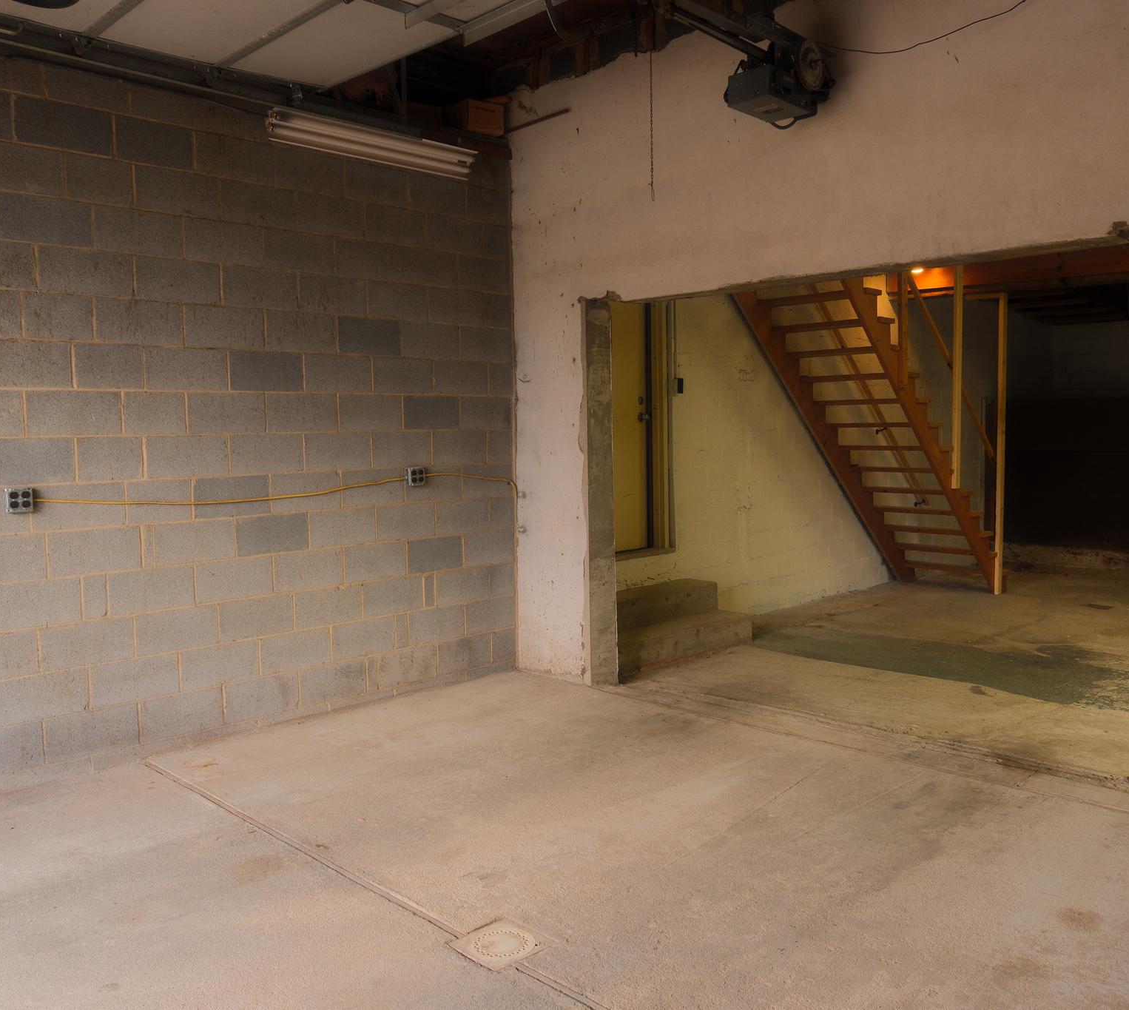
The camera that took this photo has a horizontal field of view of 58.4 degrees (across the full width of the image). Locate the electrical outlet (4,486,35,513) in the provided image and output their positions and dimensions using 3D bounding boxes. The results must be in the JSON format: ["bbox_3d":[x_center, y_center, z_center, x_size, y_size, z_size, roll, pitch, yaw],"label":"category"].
[{"bbox_3d":[-2.280,-0.020,4.228,0.100,0.100,0.052,-5,6,-44],"label":"electrical outlet"}]

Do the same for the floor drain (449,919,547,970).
[{"bbox_3d":[-0.186,1.296,2.966,0.222,0.020,0.222,-5,6,-44],"label":"floor drain"}]

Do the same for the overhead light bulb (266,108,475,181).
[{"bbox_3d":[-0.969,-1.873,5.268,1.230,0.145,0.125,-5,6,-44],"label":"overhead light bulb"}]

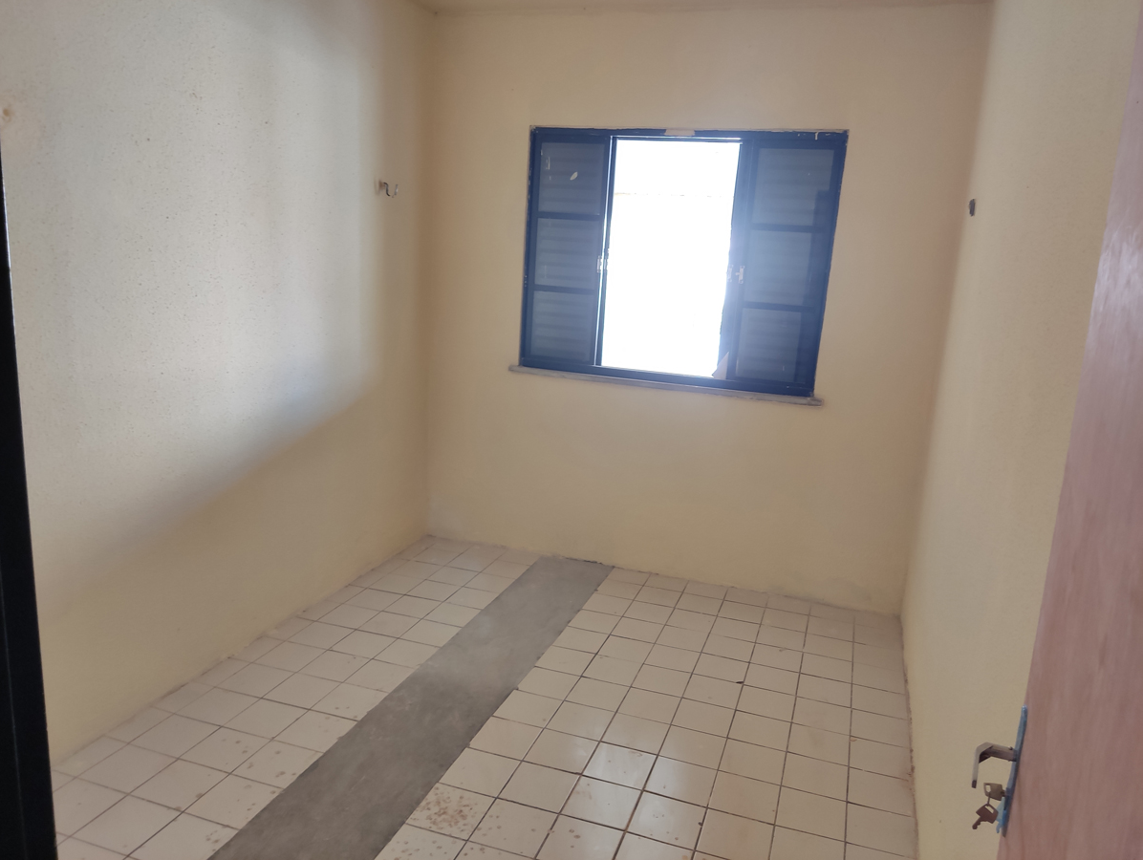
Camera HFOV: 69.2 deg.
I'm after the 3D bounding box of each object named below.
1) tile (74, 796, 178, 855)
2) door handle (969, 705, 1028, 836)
[{"bbox_3d":[-1.248,1.114,2.332,0.200,0.010,0.200,7,13,18],"label":"tile"},{"bbox_3d":[0.528,0.447,1.040,0.055,0.175,0.120,8,13,22],"label":"door handle"}]

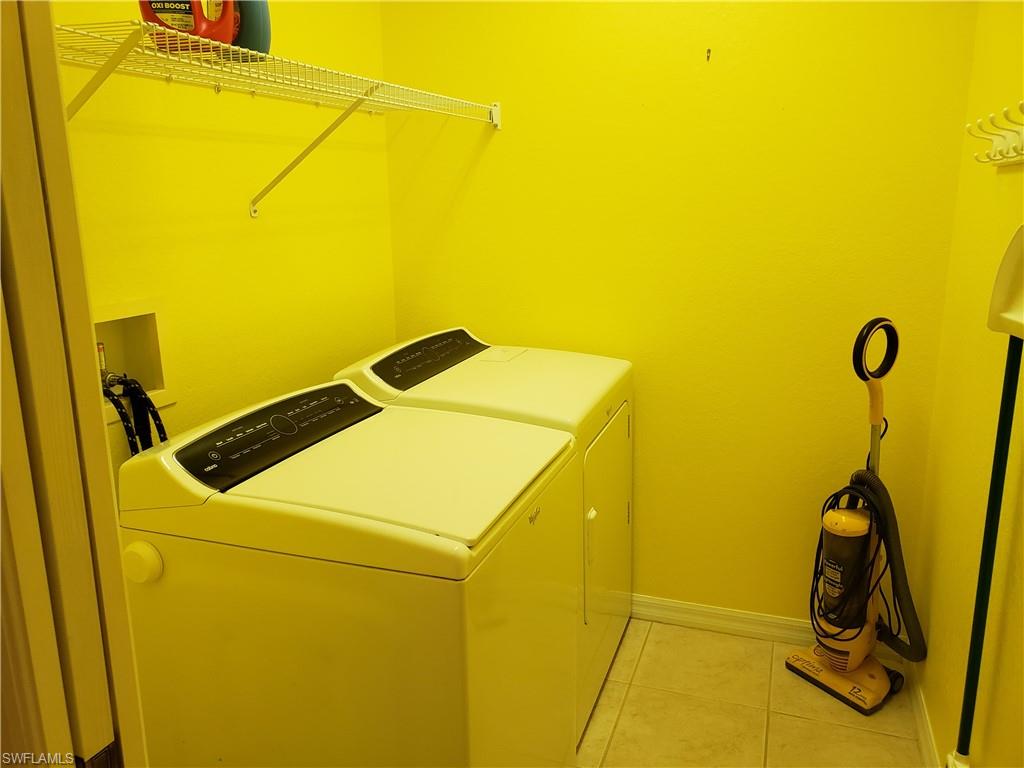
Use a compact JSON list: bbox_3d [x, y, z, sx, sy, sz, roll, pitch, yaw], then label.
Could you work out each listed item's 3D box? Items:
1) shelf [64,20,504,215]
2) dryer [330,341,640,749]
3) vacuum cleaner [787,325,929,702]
[{"bbox_3d":[-0.509,-0.601,1.987,0.412,0.328,1.510,4,15,20],"label":"shelf"},{"bbox_3d":[-0.042,0.403,2.487,0.735,1.083,0.733,4,15,20],"label":"dryer"},{"bbox_3d":[1.087,0.382,2.299,0.278,1.147,0.373,-10,16,-32],"label":"vacuum cleaner"}]

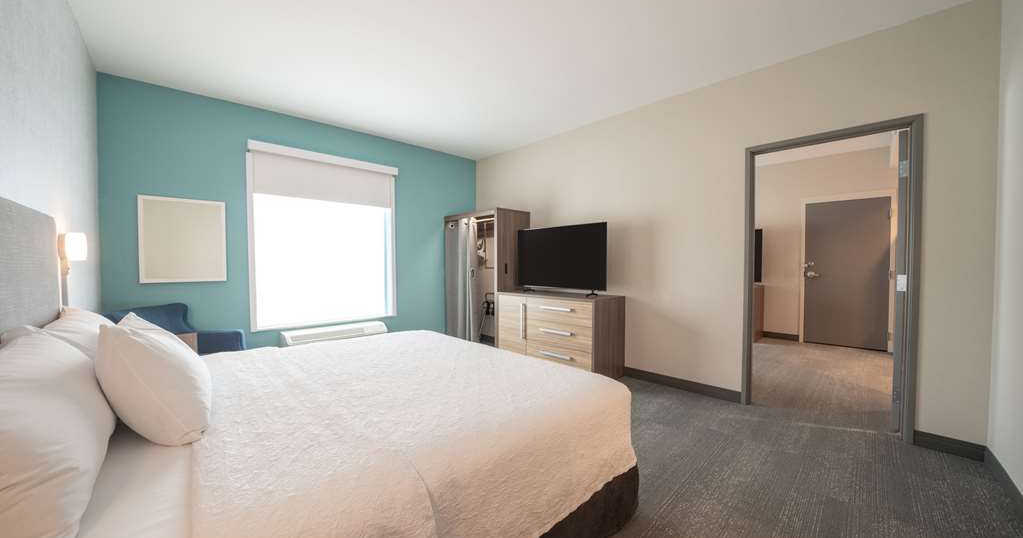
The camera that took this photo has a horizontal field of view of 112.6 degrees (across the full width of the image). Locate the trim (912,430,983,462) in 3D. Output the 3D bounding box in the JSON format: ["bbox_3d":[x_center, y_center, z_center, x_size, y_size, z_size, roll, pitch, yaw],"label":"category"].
[{"bbox_3d":[2.834,1.152,2.212,0.290,0.100,0.018,1,2,44],"label":"trim"}]

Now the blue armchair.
[{"bbox_3d":[-2.810,0.751,2.880,0.720,0.860,0.750,0,1,-8],"label":"blue armchair"}]

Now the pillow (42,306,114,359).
[{"bbox_3d":[-1.967,0.419,1.580,0.800,0.460,0.210,1,24,45],"label":"pillow"}]

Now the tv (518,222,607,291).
[{"bbox_3d":[0.552,-0.120,4.004,1.250,0.740,0.090,1,2,44],"label":"tv"}]

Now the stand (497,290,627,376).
[{"bbox_3d":[0.550,0.730,3.968,1.320,0.865,0.640,1,2,44],"label":"stand"}]

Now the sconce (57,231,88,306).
[{"bbox_3d":[-2.489,0.003,1.942,0.120,0.410,0.120,-1,2,-45],"label":"sconce"}]

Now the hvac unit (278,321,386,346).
[{"bbox_3d":[-2.060,0.908,4.036,1.080,0.420,0.270,-1,2,-40],"label":"hvac unit"}]

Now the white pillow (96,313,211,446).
[{"bbox_3d":[-1.402,0.396,1.354,0.540,0.500,0.220,1,30,45],"label":"white pillow"}]

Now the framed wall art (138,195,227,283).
[{"bbox_3d":[-3.130,-0.273,3.272,0.610,0.800,0.035,-1,2,-40],"label":"framed wall art"}]

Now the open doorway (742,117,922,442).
[{"bbox_3d":[2.431,0.077,2.680,1.000,2.210,0.160,1,2,44],"label":"open doorway"}]

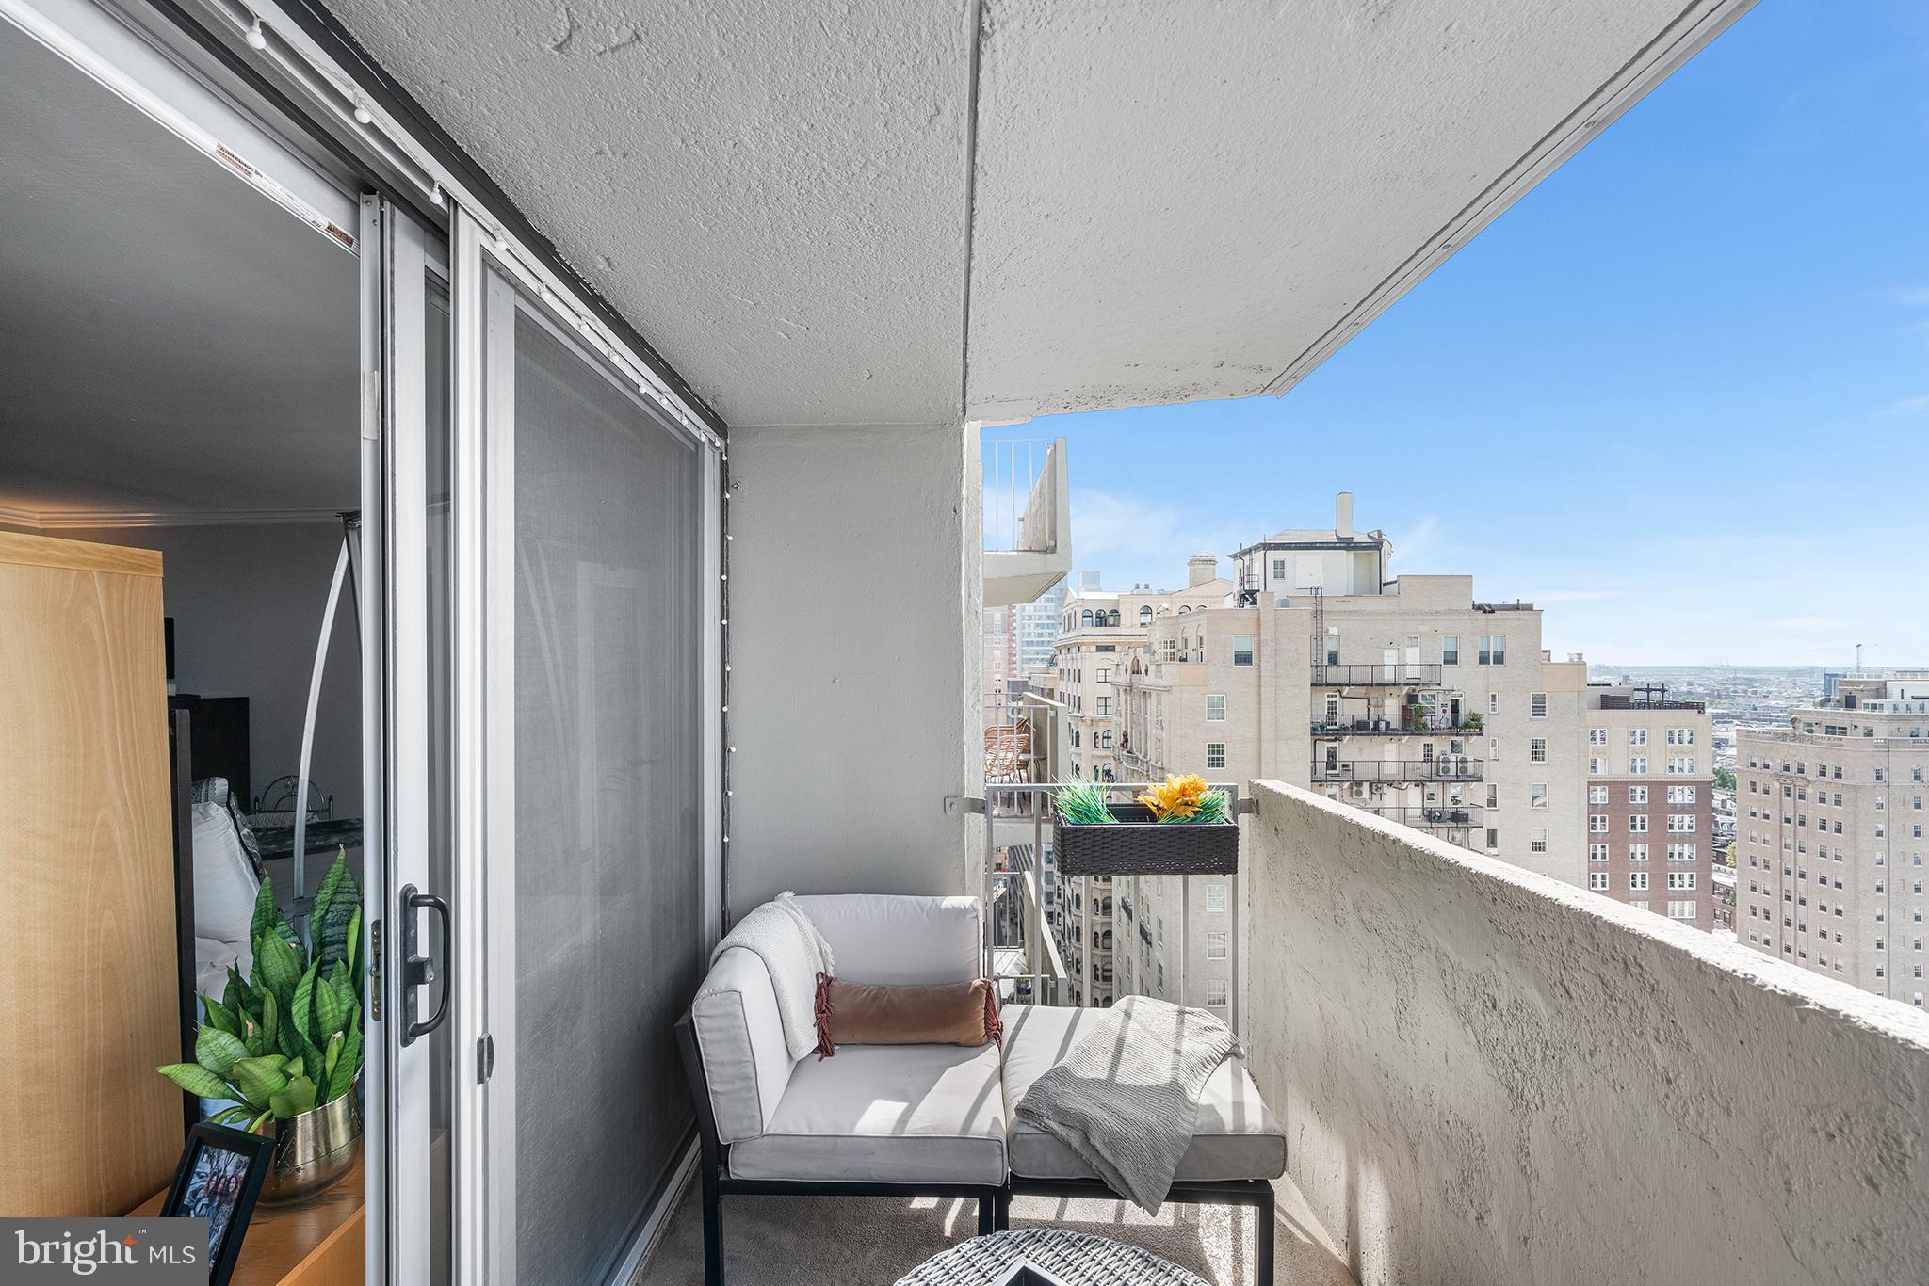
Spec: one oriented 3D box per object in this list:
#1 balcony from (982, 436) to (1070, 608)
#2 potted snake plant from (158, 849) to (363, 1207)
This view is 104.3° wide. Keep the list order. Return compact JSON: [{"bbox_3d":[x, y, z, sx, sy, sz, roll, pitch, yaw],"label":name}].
[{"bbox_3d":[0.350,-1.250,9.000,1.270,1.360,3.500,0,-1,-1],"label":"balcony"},{"bbox_3d":[-1.275,0.710,1.405,0.320,0.640,0.340,-1,-2,45],"label":"potted snake plant"}]

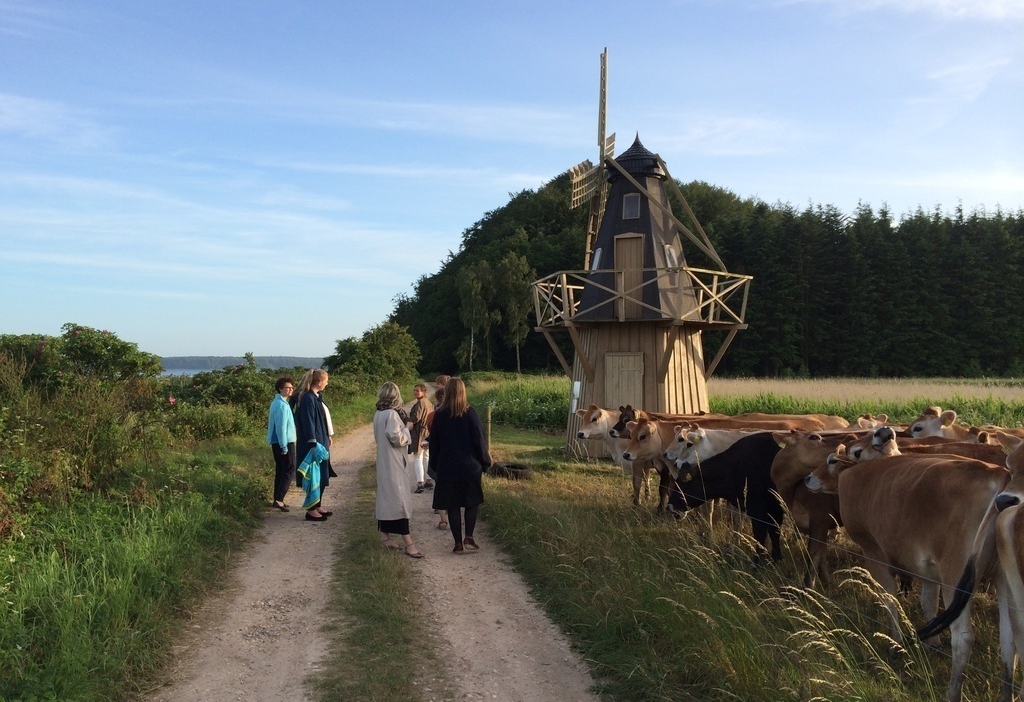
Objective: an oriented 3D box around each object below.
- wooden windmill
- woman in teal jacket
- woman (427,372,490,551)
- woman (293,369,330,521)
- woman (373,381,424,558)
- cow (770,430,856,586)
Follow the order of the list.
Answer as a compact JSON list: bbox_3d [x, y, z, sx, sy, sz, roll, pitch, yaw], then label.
[{"bbox_3d":[2.620,-1.978,18.471,4.600,8.100,4.500,0,-1,19],"label":"wooden windmill"},{"bbox_3d":[-2.790,1.118,10.764,0.360,1.640,0.430,0,-1,15],"label":"woman in teal jacket"},{"bbox_3d":[-0.495,1.067,8.414,0.560,1.660,0.420,0,-1,-7],"label":"woman"},{"bbox_3d":[-2.310,1.068,10.215,0.440,1.720,0.500,0,-1,-9],"label":"woman"},{"bbox_3d":[-1.070,1.081,8.394,0.440,1.630,0.480,1,-1,-35],"label":"woman"},{"bbox_3d":[2.900,1.260,7.461,1.550,1.240,0.600,0,-1,-20],"label":"cow"}]

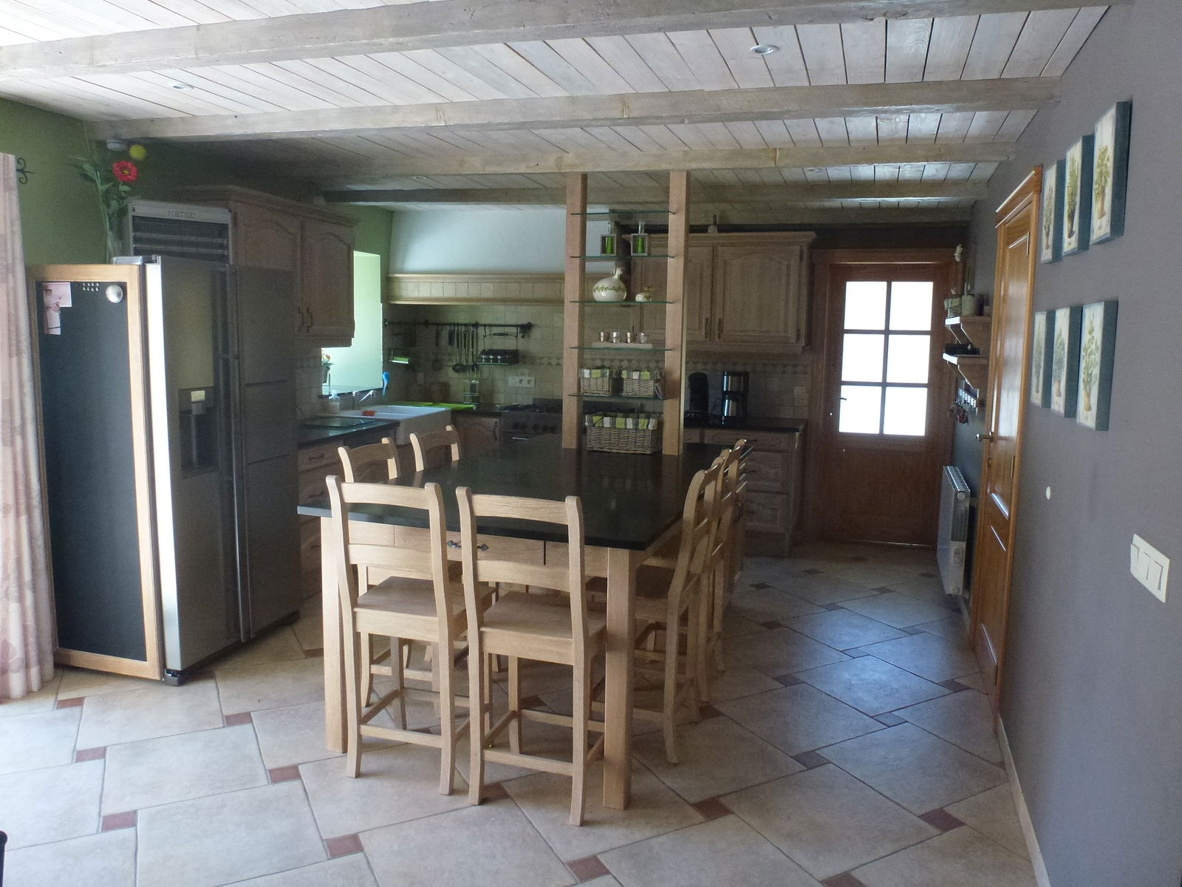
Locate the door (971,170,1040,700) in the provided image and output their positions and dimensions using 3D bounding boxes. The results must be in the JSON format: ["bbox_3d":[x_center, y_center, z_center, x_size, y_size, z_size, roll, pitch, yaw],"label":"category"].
[{"bbox_3d":[1.778,0.003,3.706,0.090,2.180,1.020,4,8,18],"label":"door"}]

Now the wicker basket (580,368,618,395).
[{"bbox_3d":[0.052,-0.325,4.468,0.170,0.135,0.165,4,8,19],"label":"wicker basket"}]

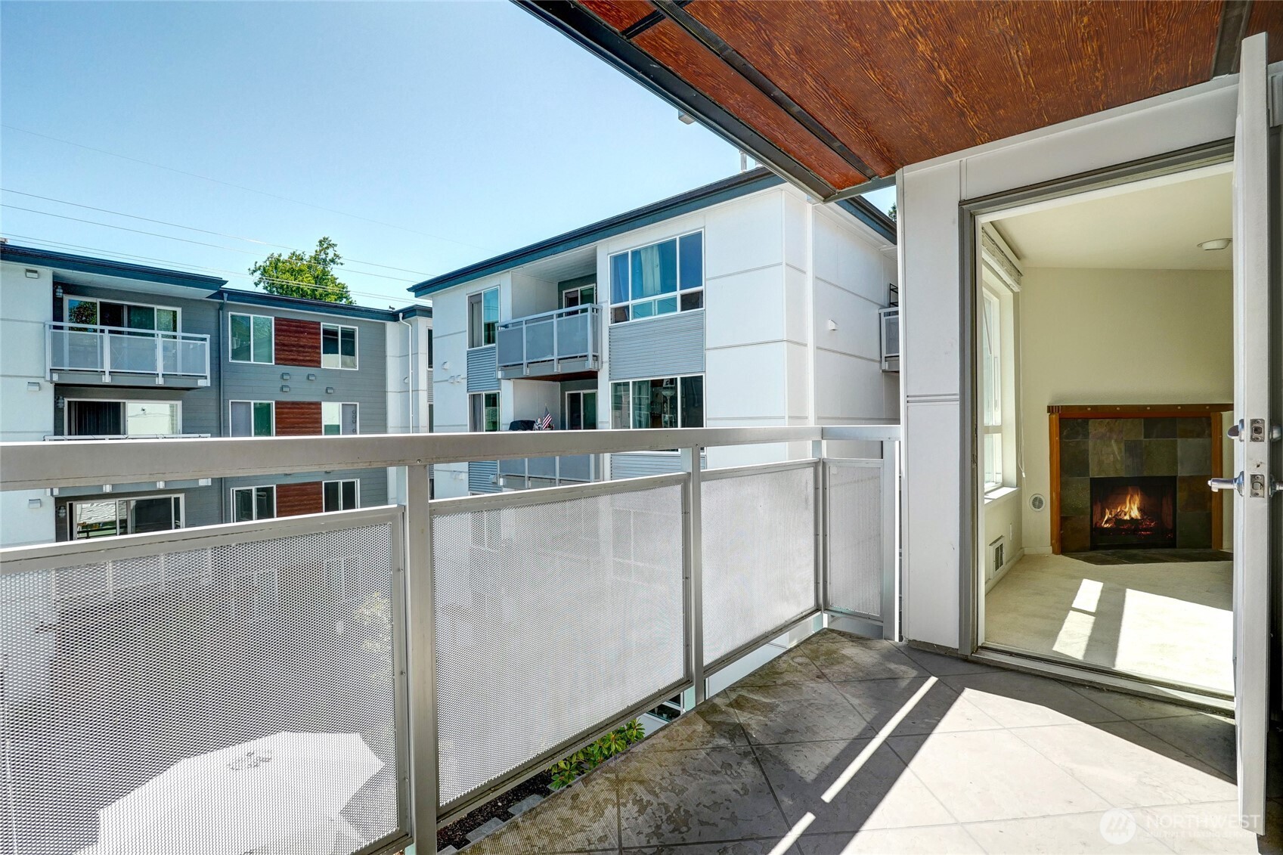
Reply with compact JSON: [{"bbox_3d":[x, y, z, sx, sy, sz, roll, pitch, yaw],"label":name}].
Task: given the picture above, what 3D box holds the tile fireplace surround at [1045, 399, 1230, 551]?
[{"bbox_3d":[4.000,0.407,4.540,1.530,1.170,0.170,-1,1,-4],"label":"tile fireplace surround"}]

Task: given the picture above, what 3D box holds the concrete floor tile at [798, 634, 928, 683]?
[{"bbox_3d":[1.046,1.122,2.731,0.455,0.030,0.465,-2,-1,-3],"label":"concrete floor tile"}]

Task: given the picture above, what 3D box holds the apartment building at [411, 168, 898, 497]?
[{"bbox_3d":[0.930,-0.200,16.700,12.800,8.200,10.000,0,1,41],"label":"apartment building"}]

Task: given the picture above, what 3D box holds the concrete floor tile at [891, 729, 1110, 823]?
[{"bbox_3d":[1.101,1.107,1.819,0.455,0.030,0.455,-2,-1,-3],"label":"concrete floor tile"}]

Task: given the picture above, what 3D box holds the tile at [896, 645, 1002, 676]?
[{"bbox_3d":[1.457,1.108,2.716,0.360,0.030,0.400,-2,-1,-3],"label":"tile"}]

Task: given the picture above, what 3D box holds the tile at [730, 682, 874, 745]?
[{"bbox_3d":[0.609,1.130,2.243,0.455,0.030,0.455,-2,-1,-3],"label":"tile"}]

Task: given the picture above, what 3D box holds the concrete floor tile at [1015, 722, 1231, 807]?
[{"bbox_3d":[1.565,1.092,1.847,0.455,0.030,0.455,-2,-1,-3],"label":"concrete floor tile"}]

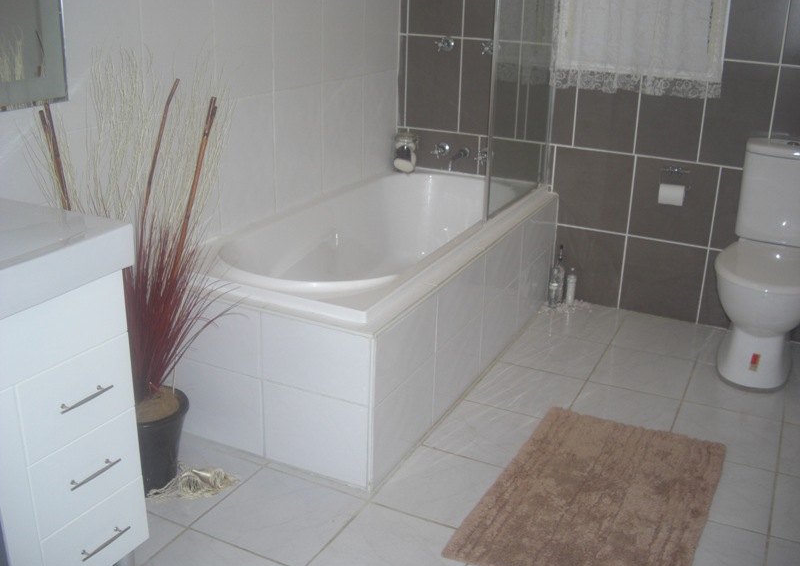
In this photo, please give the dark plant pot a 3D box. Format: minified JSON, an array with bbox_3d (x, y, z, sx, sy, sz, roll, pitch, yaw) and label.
[{"bbox_3d":[-0.697,0.433,2.289,0.255,0.238,0.255,1,20,-1],"label":"dark plant pot"}]

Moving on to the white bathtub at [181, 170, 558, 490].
[{"bbox_3d":[-0.047,0.016,3.111,0.775,0.488,1.700,11,22,24],"label":"white bathtub"}]

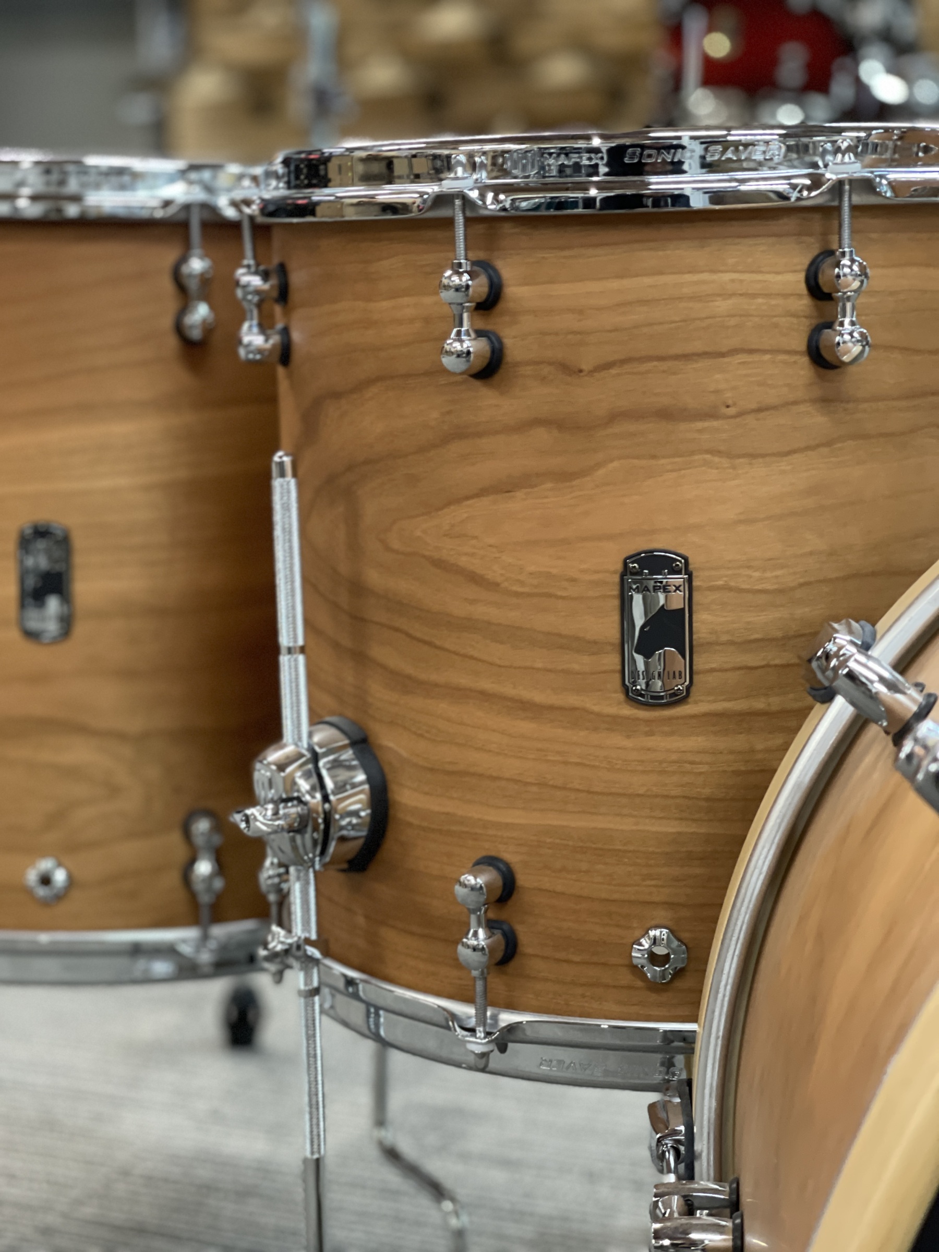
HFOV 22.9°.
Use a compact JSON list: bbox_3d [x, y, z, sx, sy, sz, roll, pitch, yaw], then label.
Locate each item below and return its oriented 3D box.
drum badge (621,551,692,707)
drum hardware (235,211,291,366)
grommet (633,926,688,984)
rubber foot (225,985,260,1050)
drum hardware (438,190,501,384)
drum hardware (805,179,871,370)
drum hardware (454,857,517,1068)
[{"bbox_3d":[0.072,0.001,0.893,0.028,0.061,0.004,-1,10,6],"label":"drum badge"},{"bbox_3d":[-0.091,-0.146,0.991,0.024,0.071,0.019,-5,10,-16],"label":"drum hardware"},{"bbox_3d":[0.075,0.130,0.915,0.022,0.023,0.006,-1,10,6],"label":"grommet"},{"bbox_3d":[-0.170,0.291,1.730,0.027,0.048,0.027,-1,10,0],"label":"rubber foot"},{"bbox_3d":[-0.002,-0.129,0.882,0.019,0.071,0.024,4,11,28],"label":"drum hardware"},{"bbox_3d":[0.140,-0.131,0.866,0.019,0.071,0.024,-5,10,-16],"label":"drum hardware"},{"bbox_3d":[0.006,0.136,0.928,0.019,0.085,0.024,4,11,28],"label":"drum hardware"}]

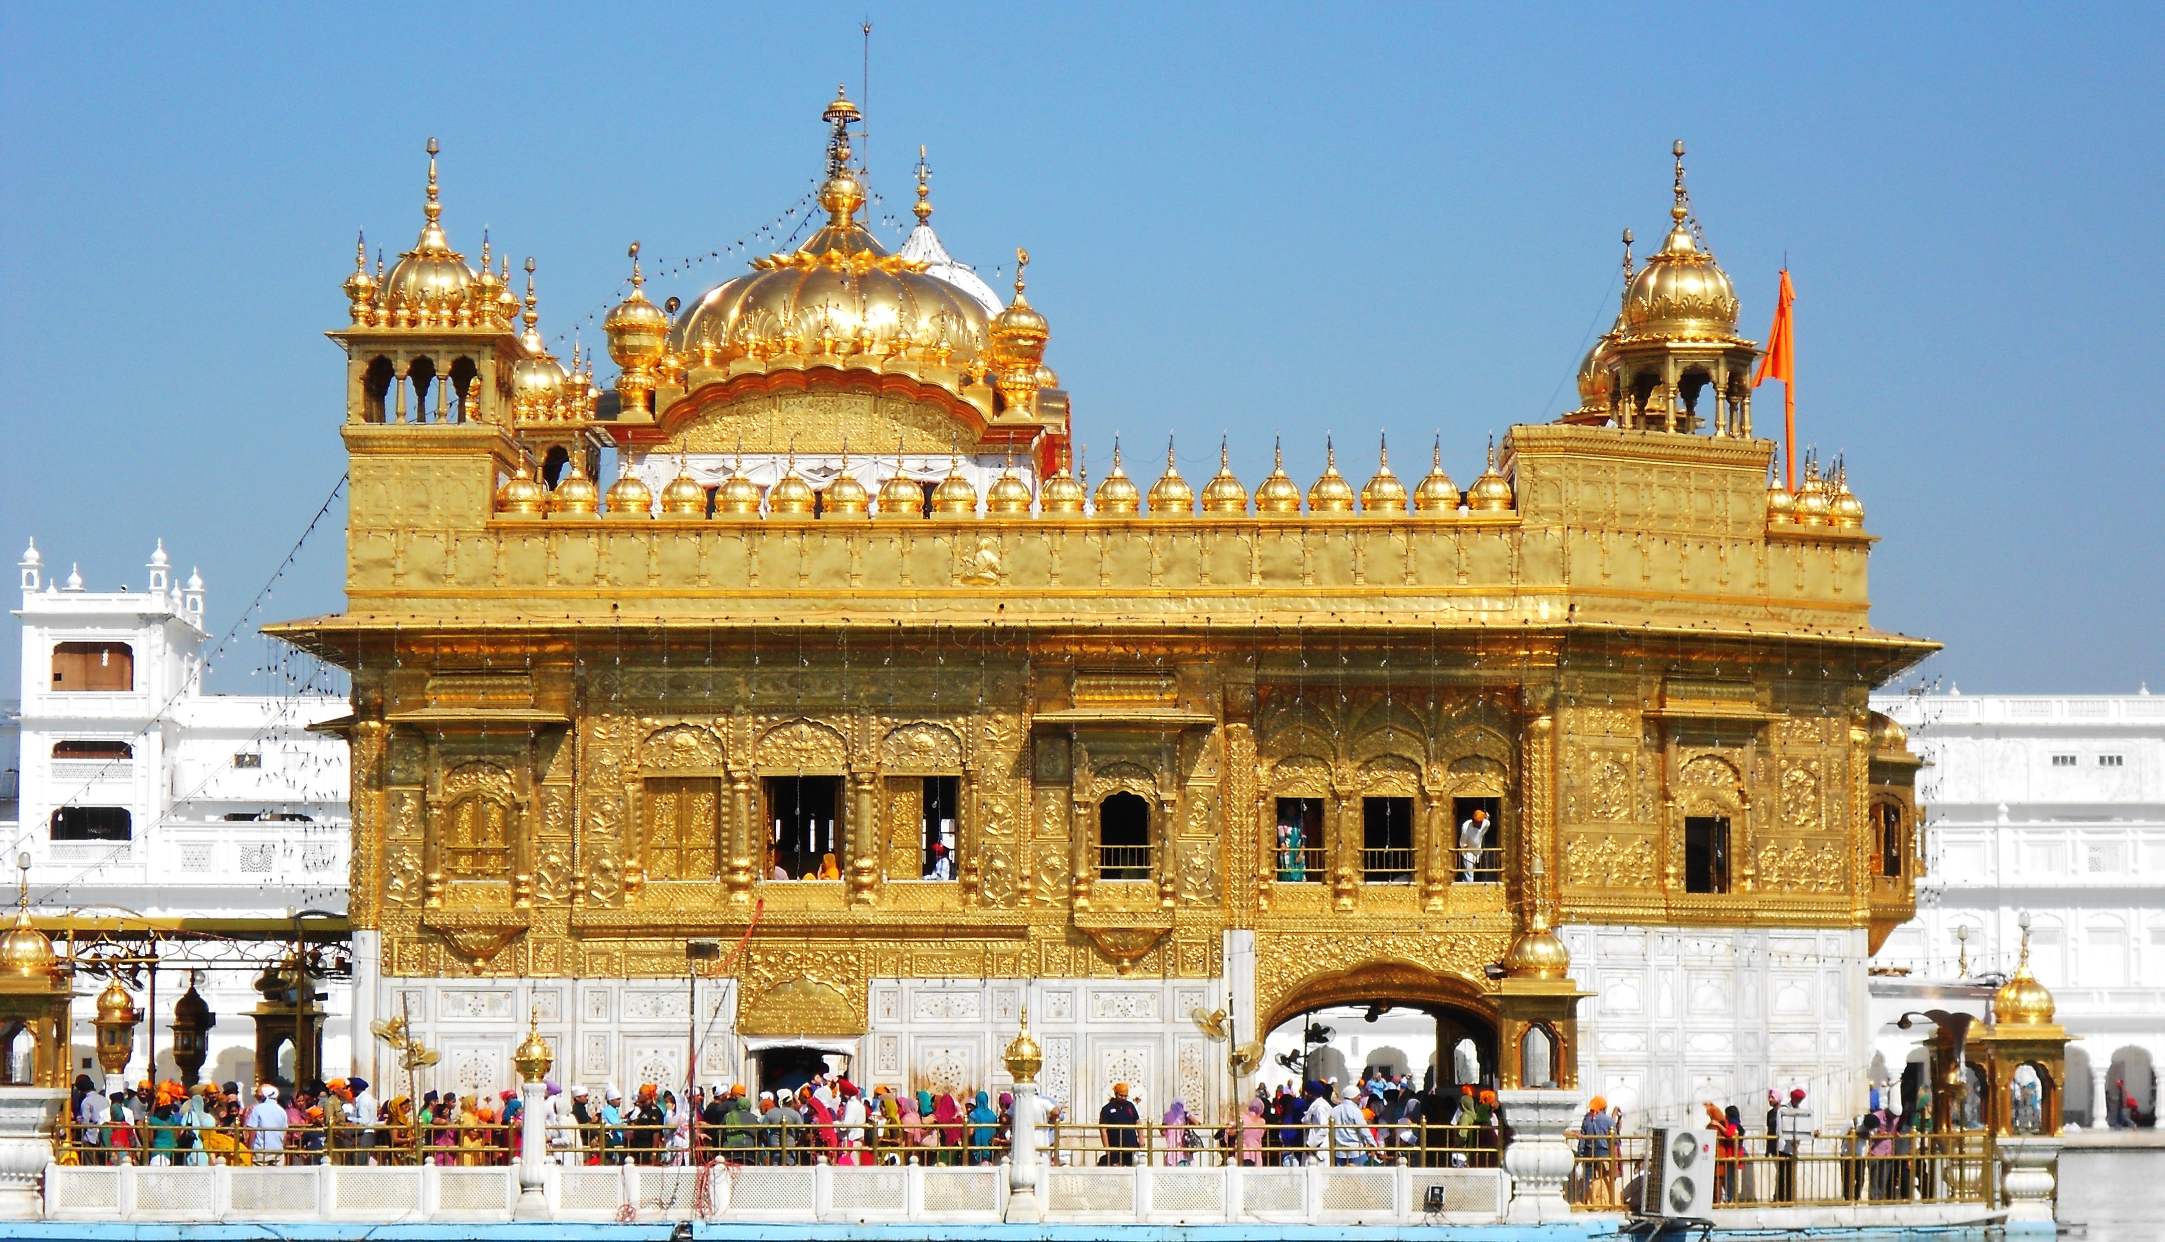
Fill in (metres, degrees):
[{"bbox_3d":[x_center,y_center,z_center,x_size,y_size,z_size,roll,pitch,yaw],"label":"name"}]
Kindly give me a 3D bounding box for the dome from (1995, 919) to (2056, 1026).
[{"bbox_3d":[13.260,4.941,75.637,0.877,1.531,0.877,0,-5,1],"label":"dome"}]

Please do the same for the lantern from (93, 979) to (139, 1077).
[{"bbox_3d":[-13.854,5.835,77.157,0.631,1.412,0.631,0,-5,2],"label":"lantern"}]

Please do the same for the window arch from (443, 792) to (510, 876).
[{"bbox_3d":[-8.310,2.944,73.710,0.927,1.186,0.250,0,-5,2],"label":"window arch"}]

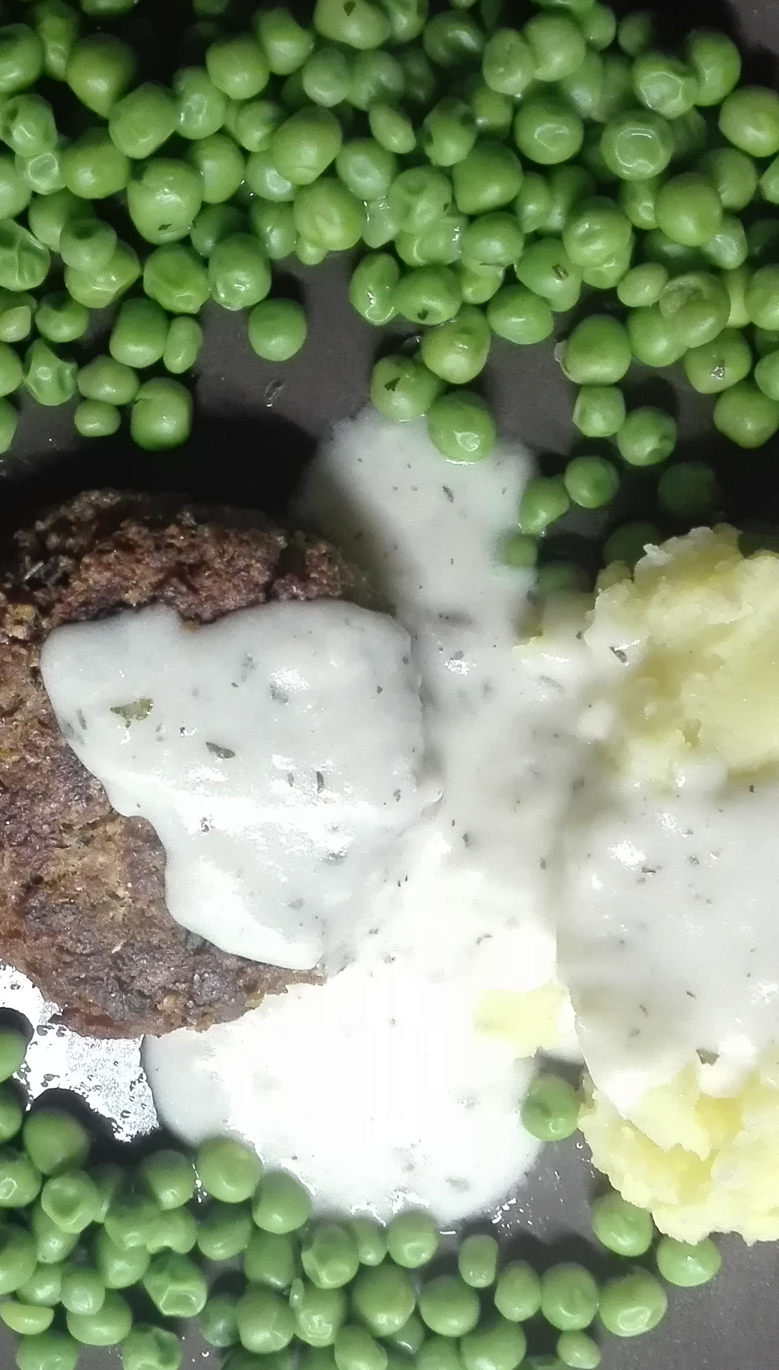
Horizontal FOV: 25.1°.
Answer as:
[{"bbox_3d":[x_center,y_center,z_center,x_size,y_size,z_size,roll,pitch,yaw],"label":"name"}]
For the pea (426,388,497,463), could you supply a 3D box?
[{"bbox_3d":[0.010,-0.035,0.239,0.009,0.009,0.010,0,101,-2],"label":"pea"}]

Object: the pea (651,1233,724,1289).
[{"bbox_3d":[0.043,0.083,0.254,0.010,0.009,0.009,0,101,-1],"label":"pea"}]

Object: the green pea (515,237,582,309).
[{"bbox_3d":[0.020,-0.053,0.225,0.009,0.009,0.009,0,102,-2],"label":"green pea"}]

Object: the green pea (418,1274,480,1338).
[{"bbox_3d":[0.009,0.091,0.256,0.009,0.009,0.010,0,102,-2],"label":"green pea"}]

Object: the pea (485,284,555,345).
[{"bbox_3d":[0.019,-0.054,0.254,0.010,0.009,0.009,0,82,0],"label":"pea"}]

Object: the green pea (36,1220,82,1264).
[{"bbox_3d":[-0.046,0.075,0.238,0.008,0.007,0.008,0,83,-1],"label":"green pea"}]

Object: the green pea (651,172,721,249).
[{"bbox_3d":[0.039,-0.062,0.228,0.009,0.009,0.009,0,101,-2],"label":"green pea"}]

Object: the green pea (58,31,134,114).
[{"bbox_3d":[-0.036,-0.075,0.215,0.009,0.009,0.010,0,102,-2],"label":"green pea"}]

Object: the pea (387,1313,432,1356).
[{"bbox_3d":[0.002,0.096,0.259,0.008,0.008,0.008,0,102,-2],"label":"pea"}]

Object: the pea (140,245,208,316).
[{"bbox_3d":[-0.028,-0.052,0.226,0.009,0.009,0.009,0,102,-2],"label":"pea"}]

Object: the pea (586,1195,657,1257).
[{"bbox_3d":[0.035,0.082,0.264,0.009,0.009,0.010,0,101,-2],"label":"pea"}]

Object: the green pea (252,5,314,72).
[{"bbox_3d":[-0.015,-0.093,0.250,0.009,0.009,0.010,0,83,-1],"label":"green pea"}]

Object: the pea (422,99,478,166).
[{"bbox_3d":[0.008,-0.070,0.220,0.007,0.008,0.009,0,101,-1],"label":"pea"}]

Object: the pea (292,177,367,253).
[{"bbox_3d":[-0.008,-0.067,0.248,0.010,0.010,0.010,0,83,-1],"label":"pea"}]

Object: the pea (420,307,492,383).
[{"bbox_3d":[0.009,-0.046,0.236,0.009,0.010,0.010,0,101,-2],"label":"pea"}]

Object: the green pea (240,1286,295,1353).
[{"bbox_3d":[-0.016,0.085,0.233,0.008,0.008,0.009,0,82,0],"label":"green pea"}]

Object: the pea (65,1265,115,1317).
[{"bbox_3d":[-0.045,0.090,0.259,0.007,0.007,0.007,0,101,-2],"label":"pea"}]

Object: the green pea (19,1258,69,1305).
[{"bbox_3d":[-0.047,0.081,0.236,0.007,0.007,0.007,0,82,0],"label":"green pea"}]

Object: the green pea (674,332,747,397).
[{"bbox_3d":[0.042,-0.042,0.230,0.009,0.009,0.009,0,102,-2],"label":"green pea"}]

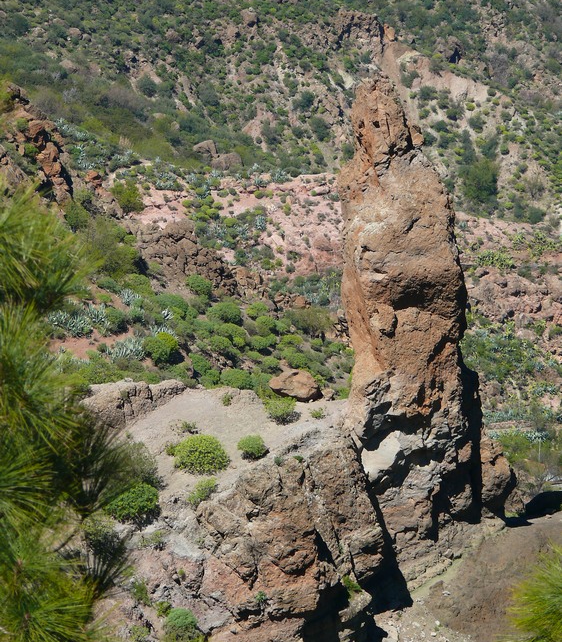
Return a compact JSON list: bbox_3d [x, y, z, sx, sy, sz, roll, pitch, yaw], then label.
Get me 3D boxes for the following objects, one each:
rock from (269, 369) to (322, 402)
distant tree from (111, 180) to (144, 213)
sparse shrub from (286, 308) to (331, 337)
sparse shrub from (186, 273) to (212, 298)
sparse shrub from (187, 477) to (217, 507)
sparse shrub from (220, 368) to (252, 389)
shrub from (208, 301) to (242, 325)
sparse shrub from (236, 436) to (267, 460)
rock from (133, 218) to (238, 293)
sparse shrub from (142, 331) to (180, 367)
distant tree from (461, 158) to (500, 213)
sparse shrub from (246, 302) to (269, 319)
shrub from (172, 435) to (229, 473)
[{"bbox_3d":[0.482,2.128,170.000,1.780,1.000,1.350,0,17,0],"label":"rock"},{"bbox_3d":[-9.309,-7.490,310.000,2.050,1.950,1.950,0,15,0],"label":"distant tree"},{"bbox_3d":[1.348,0.025,260.000,2.300,1.450,2.000,0,15,0],"label":"sparse shrub"},{"bbox_3d":[-3.077,-1.340,193.000,1.000,0.950,1.000,0,17,0],"label":"sparse shrub"},{"bbox_3d":[-2.426,5.237,157.000,0.880,0.800,0.850,0,17,0],"label":"sparse shrub"},{"bbox_3d":[-1.541,2.026,177.000,1.120,0.800,1.100,0,17,0],"label":"sparse shrub"},{"bbox_3d":[-2.041,-0.313,188.000,1.250,0.880,1.200,0,17,0],"label":"shrub"},{"bbox_3d":[-1.125,4.826,195.000,1.120,0.930,1.080,0,15,0],"label":"sparse shrub"},{"bbox_3d":[-5.325,-3.652,285.000,5.900,3.500,4.000,0,15,0],"label":"rock"},{"bbox_3d":[-4.278,1.020,183.000,1.350,1.150,1.300,0,17,0],"label":"sparse shrub"},{"bbox_3d":[16.310,-11.134,420.000,3.100,4.200,3.000,0,15,0],"label":"distant tree"},{"bbox_3d":[-1.195,-0.585,260.000,1.100,0.870,1.050,0,15,0],"label":"sparse shrub"},{"bbox_3d":[-2.457,4.194,160.000,1.750,1.200,1.650,0,17,0],"label":"shrub"}]

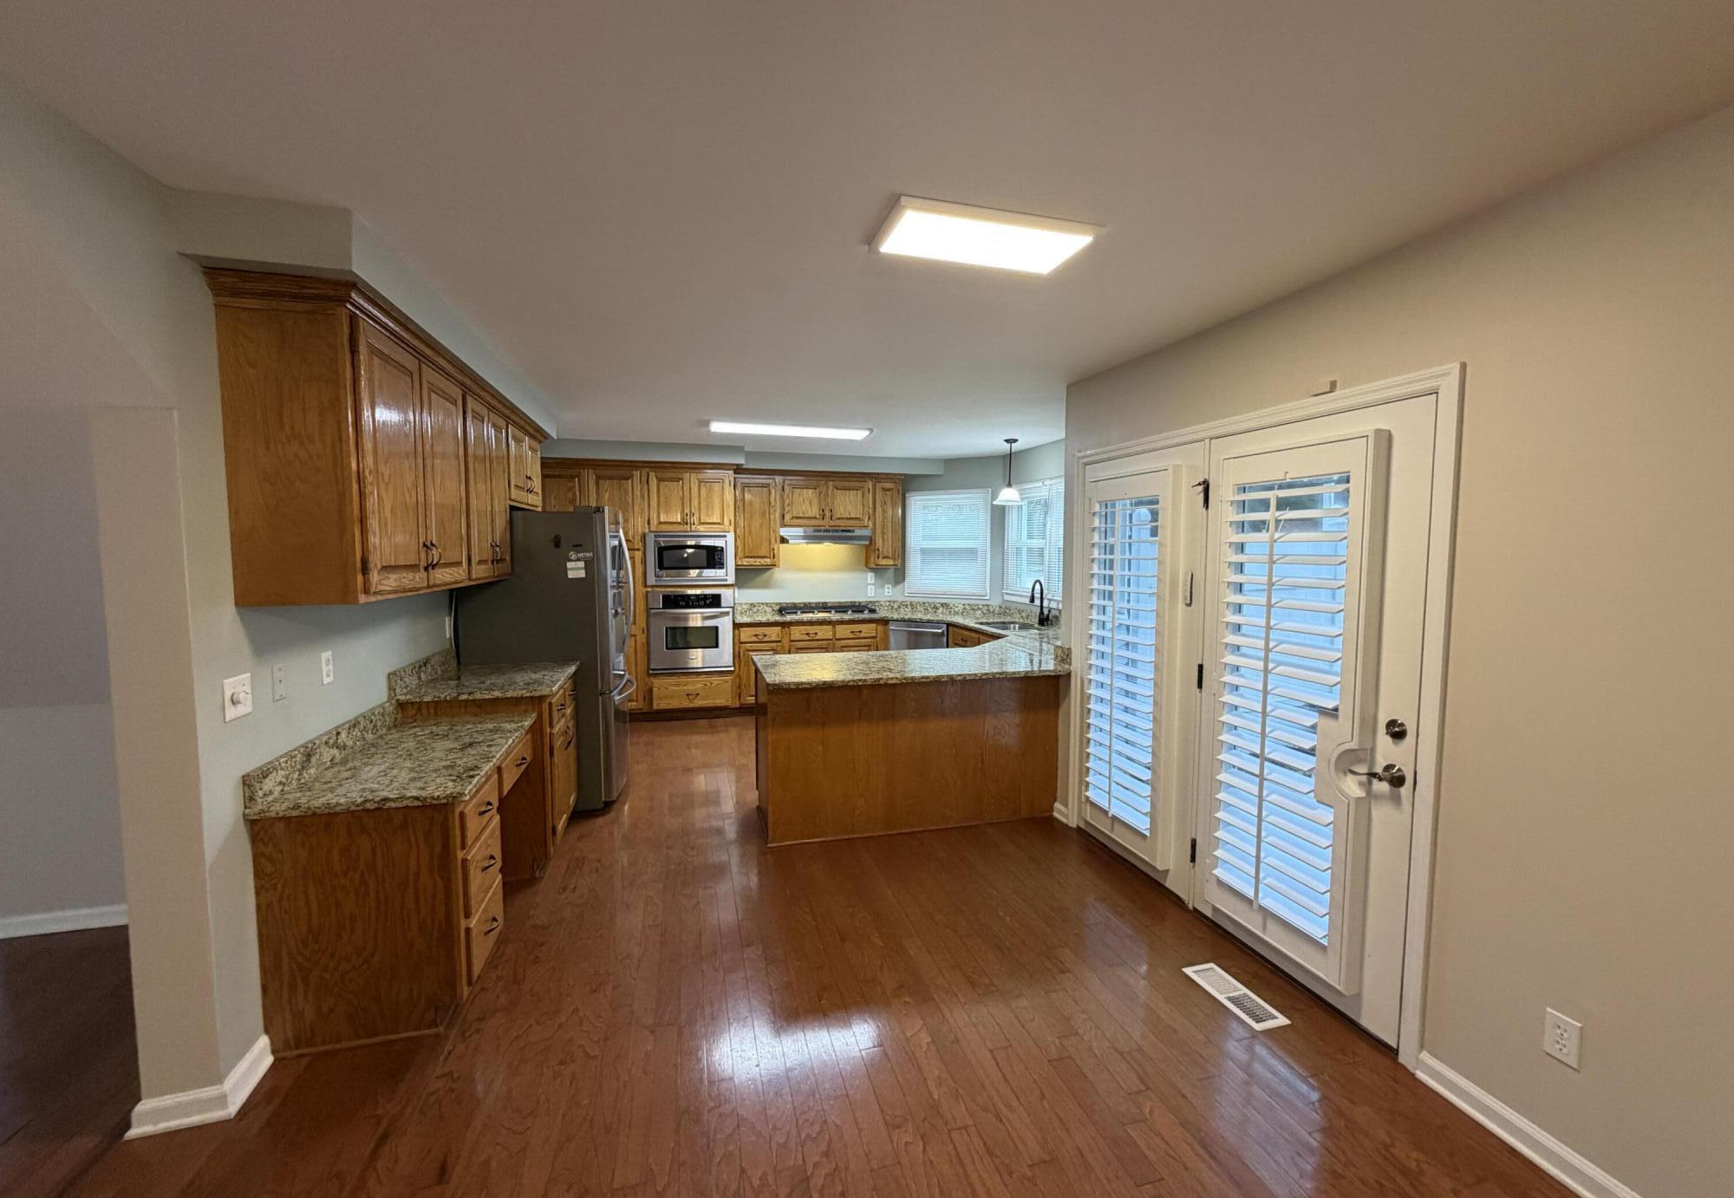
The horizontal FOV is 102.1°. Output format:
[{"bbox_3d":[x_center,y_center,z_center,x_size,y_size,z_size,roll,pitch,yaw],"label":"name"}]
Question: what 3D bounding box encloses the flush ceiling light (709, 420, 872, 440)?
[{"bbox_3d":[-0.567,-1.288,5.368,1.217,0.058,0.328,-1,4,-15],"label":"flush ceiling light"}]

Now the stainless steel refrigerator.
[{"bbox_3d":[-2.024,0.341,4.546,0.901,1.793,0.912,-1,4,-15],"label":"stainless steel refrigerator"}]

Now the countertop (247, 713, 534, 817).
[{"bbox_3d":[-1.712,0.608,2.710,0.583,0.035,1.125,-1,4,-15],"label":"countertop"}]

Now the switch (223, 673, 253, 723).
[{"bbox_3d":[-1.791,0.283,2.016,0.028,0.119,0.120,-1,4,-15],"label":"switch"}]

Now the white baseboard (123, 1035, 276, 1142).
[{"bbox_3d":[-1.877,1.360,1.995,0.229,0.103,0.265,-1,4,-15],"label":"white baseboard"}]

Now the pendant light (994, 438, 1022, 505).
[{"bbox_3d":[1.207,-1.075,5.974,0.234,0.557,0.234,0,4,0],"label":"pendant light"}]

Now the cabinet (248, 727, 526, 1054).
[{"bbox_3d":[-1.693,0.983,2.694,0.551,0.757,1.053,-1,4,-15],"label":"cabinet"}]

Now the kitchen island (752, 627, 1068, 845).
[{"bbox_3d":[0.222,0.816,4.133,1.716,0.897,0.889,-1,4,-15],"label":"kitchen island"}]

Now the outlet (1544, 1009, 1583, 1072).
[{"bbox_3d":[1.781,1.130,1.798,0.014,0.128,0.073,-1,4,-15],"label":"outlet"}]

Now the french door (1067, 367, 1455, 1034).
[{"bbox_3d":[1.413,0.333,2.999,0.125,2.059,1.885,-1,4,-15],"label":"french door"}]

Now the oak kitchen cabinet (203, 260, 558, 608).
[{"bbox_3d":[-2.052,-0.556,3.482,0.359,0.937,3.046,-1,4,-15],"label":"oak kitchen cabinet"}]

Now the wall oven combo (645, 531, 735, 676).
[{"bbox_3d":[-1.642,0.022,6.554,0.758,1.256,0.580,-1,4,-15],"label":"wall oven combo"}]

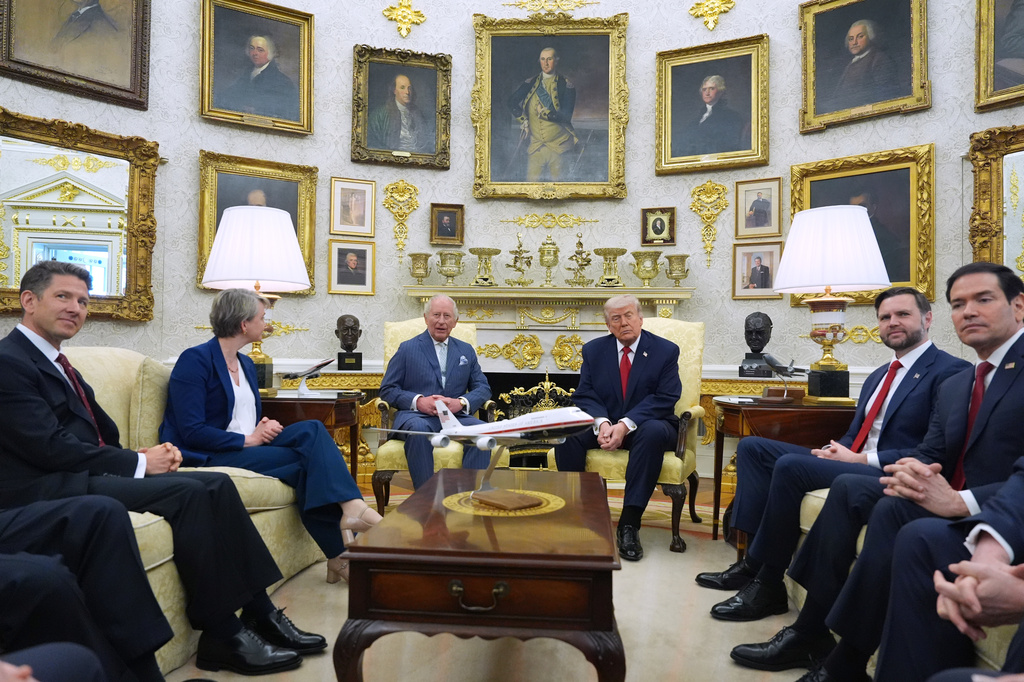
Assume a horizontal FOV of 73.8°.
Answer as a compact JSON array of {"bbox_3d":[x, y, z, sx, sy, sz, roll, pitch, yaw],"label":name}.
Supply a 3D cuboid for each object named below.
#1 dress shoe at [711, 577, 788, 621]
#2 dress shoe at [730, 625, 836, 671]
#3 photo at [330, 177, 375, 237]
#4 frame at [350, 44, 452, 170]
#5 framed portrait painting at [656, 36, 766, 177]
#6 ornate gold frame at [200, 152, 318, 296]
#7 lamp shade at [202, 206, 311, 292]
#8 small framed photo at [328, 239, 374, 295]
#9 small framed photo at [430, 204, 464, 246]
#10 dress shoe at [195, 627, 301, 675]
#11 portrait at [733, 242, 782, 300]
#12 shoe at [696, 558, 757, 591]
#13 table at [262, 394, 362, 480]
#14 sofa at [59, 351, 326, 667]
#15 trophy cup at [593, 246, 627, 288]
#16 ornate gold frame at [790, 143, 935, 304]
[{"bbox_3d":[0.888,0.960,2.540,0.315,0.122,0.112,1,-1,-16],"label":"dress shoe"},{"bbox_3d":[0.830,0.934,2.093,0.315,0.110,0.110,1,-1,3],"label":"dress shoe"},{"bbox_3d":[-1.266,-1.062,5.440,0.348,0.455,0.030,1,-1,-21],"label":"photo"},{"bbox_3d":[-0.884,-1.885,5.524,0.790,0.936,0.080,1,-1,-15],"label":"frame"},{"bbox_3d":[1.513,-1.773,5.189,0.830,0.970,0.085,0,-1,24],"label":"framed portrait painting"},{"bbox_3d":[-1.877,-0.862,5.088,0.841,0.987,0.090,1,1,-30],"label":"ornate gold frame"},{"bbox_3d":[-1.261,-0.456,3.380,0.505,0.375,0.505,1,-1,5],"label":"lamp shade"},{"bbox_3d":[-1.271,-0.581,5.431,0.360,0.430,0.030,1,-1,-21],"label":"small framed photo"},{"bbox_3d":[-0.531,-0.960,5.630,0.273,0.339,0.045,1,-1,-9],"label":"small framed photo"},{"bbox_3d":[-0.793,0.930,2.065,0.314,0.122,0.112,1,-1,-1],"label":"dress shoe"},{"bbox_3d":[1.870,-0.533,5.191,0.366,0.439,0.030,0,-1,29],"label":"portrait"},{"bbox_3d":[0.916,0.951,2.809,0.310,0.110,0.110,1,-1,6],"label":"shoe"},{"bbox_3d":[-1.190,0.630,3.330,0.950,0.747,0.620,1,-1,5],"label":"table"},{"bbox_3d":[-1.470,0.505,2.171,0.970,0.980,2.200,1,-1,4],"label":"sofa"},{"bbox_3d":[0.751,-0.563,5.260,0.255,0.310,0.255,1,-1,5],"label":"trophy cup"},{"bbox_3d":[2.368,-0.757,4.658,0.885,1.020,0.090,0,-2,39],"label":"ornate gold frame"}]

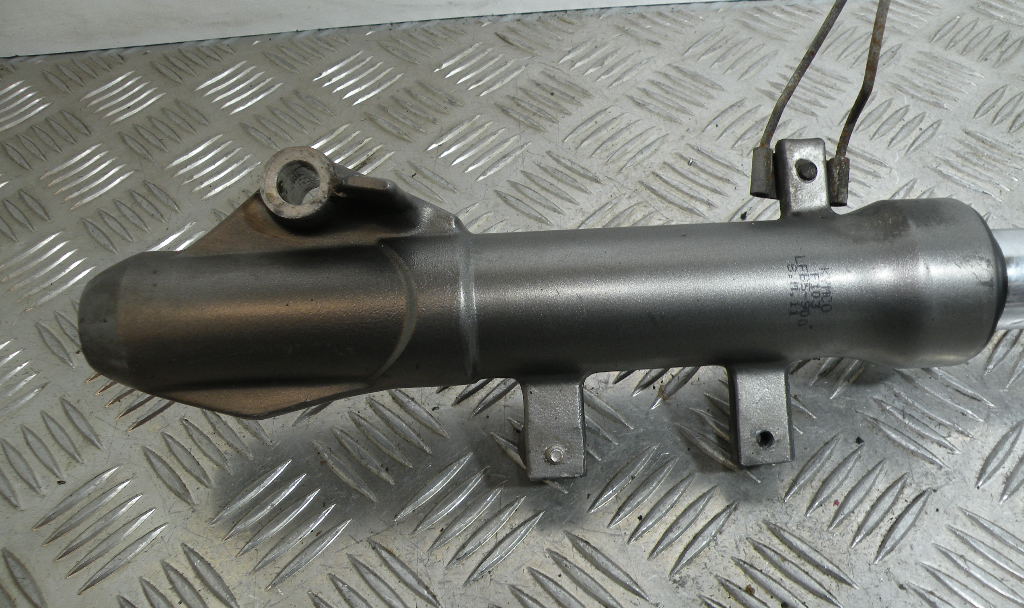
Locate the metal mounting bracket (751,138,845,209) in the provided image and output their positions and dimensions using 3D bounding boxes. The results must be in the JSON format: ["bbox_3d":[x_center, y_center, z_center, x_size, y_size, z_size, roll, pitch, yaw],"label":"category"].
[{"bbox_3d":[0.102,-0.046,0.284,0.032,0.012,0.029,-3,71,2],"label":"metal mounting bracket"}]

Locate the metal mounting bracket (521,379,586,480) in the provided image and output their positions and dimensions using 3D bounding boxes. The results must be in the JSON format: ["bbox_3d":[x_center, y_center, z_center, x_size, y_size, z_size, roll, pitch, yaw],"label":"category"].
[{"bbox_3d":[0.014,0.041,0.260,0.021,0.011,0.031,-3,71,2],"label":"metal mounting bracket"}]

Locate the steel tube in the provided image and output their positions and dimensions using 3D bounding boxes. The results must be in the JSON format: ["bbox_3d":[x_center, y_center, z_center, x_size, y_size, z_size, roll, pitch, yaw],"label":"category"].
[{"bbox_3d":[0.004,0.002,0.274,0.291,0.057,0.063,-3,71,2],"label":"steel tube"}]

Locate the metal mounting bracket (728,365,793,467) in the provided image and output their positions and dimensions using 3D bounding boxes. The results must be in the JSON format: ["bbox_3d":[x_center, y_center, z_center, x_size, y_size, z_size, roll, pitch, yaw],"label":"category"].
[{"bbox_3d":[0.081,0.037,0.257,0.021,0.011,0.031,-3,71,2],"label":"metal mounting bracket"}]

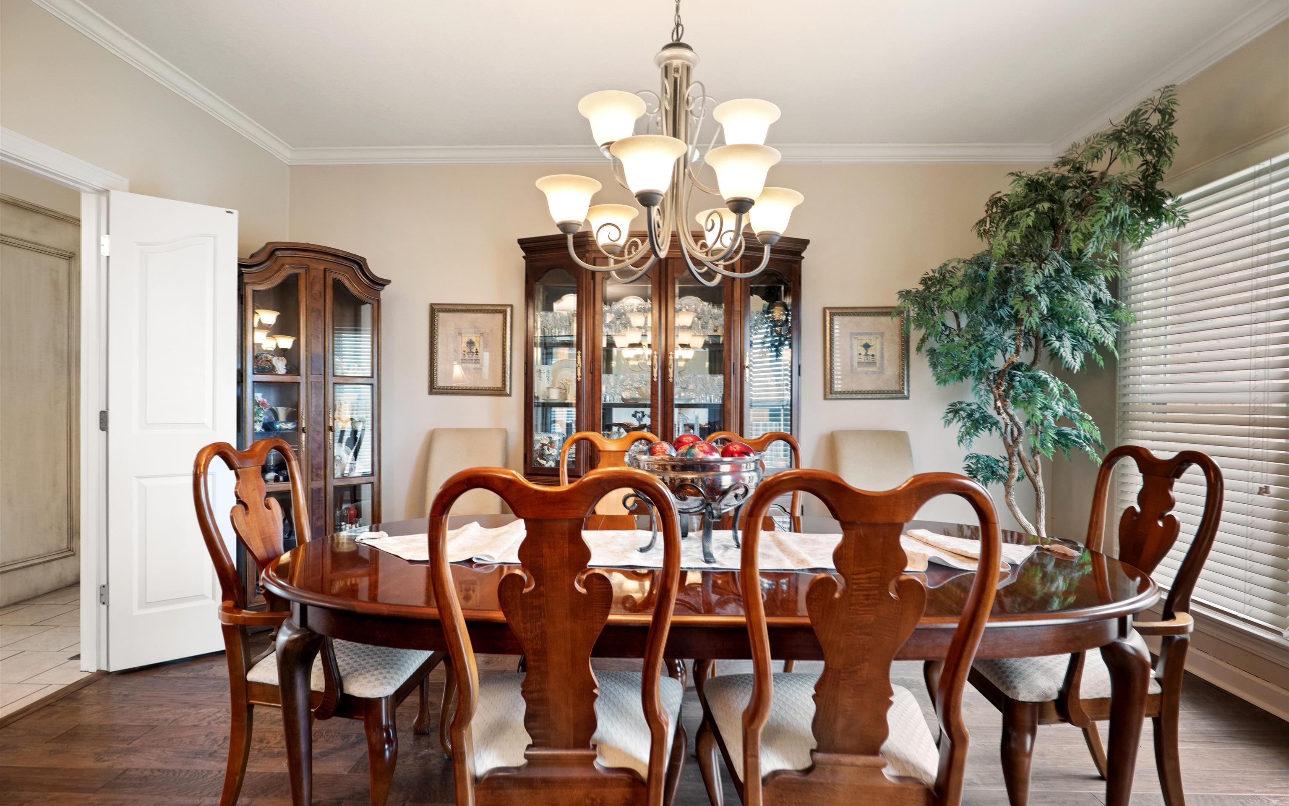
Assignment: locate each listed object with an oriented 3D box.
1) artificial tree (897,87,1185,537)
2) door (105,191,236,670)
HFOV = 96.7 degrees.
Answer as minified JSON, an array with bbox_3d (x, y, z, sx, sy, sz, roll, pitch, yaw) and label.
[{"bbox_3d":[1.800,-0.100,2.720,1.160,2.500,1.000,0,0,0],"label":"artificial tree"},{"bbox_3d":[-2.083,0.121,2.555,0.445,2.030,0.040,0,0,-33],"label":"door"}]

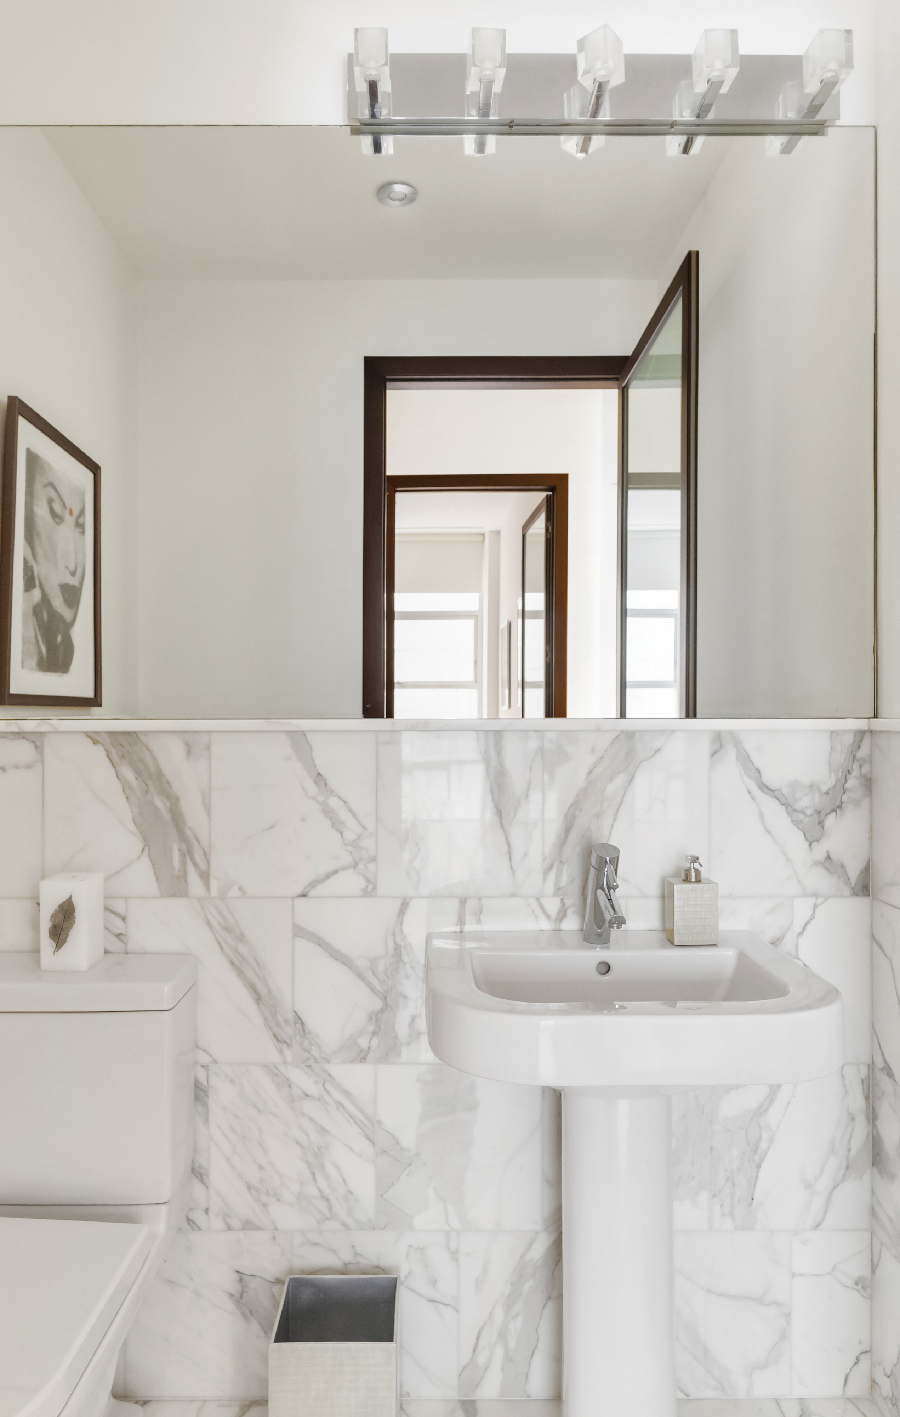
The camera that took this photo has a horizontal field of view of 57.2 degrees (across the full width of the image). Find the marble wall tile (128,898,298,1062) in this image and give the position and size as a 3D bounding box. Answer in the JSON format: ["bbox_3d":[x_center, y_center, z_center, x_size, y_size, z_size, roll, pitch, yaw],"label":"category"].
[{"bbox_3d":[-0.437,0.500,1.520,0.305,0.304,0.015,0,0,0],"label":"marble wall tile"}]

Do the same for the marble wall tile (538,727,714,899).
[{"bbox_3d":[0.324,0.194,1.520,0.305,0.304,0.015,0,0,0],"label":"marble wall tile"}]

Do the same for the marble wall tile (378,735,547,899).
[{"bbox_3d":[0.019,0.195,1.518,0.305,0.304,0.010,0,0,0],"label":"marble wall tile"}]

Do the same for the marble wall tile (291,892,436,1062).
[{"bbox_3d":[-0.135,0.500,1.518,0.305,0.304,0.012,0,0,0],"label":"marble wall tile"}]

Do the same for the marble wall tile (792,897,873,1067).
[{"bbox_3d":[0.699,0.500,1.518,0.146,0.304,0.012,0,0,0],"label":"marble wall tile"}]

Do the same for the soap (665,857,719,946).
[{"bbox_3d":[0.425,0.333,1.447,0.075,0.151,0.055,0,0,-3],"label":"soap"}]

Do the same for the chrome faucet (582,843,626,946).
[{"bbox_3d":[0.262,0.320,1.400,0.048,0.178,0.145,0,0,-3],"label":"chrome faucet"}]

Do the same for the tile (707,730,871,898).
[{"bbox_3d":[0.625,0.196,1.518,0.295,0.304,0.012,0,0,0],"label":"tile"}]

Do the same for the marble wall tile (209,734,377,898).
[{"bbox_3d":[-0.285,0.195,1.520,0.305,0.304,0.015,0,0,0],"label":"marble wall tile"}]

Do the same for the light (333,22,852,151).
[{"bbox_3d":[0.259,-1.120,1.454,0.887,0.122,0.118,0,0,0],"label":"light"}]

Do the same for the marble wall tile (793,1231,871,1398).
[{"bbox_3d":[0.699,1.110,1.518,0.143,0.304,0.010,0,0,0],"label":"marble wall tile"}]

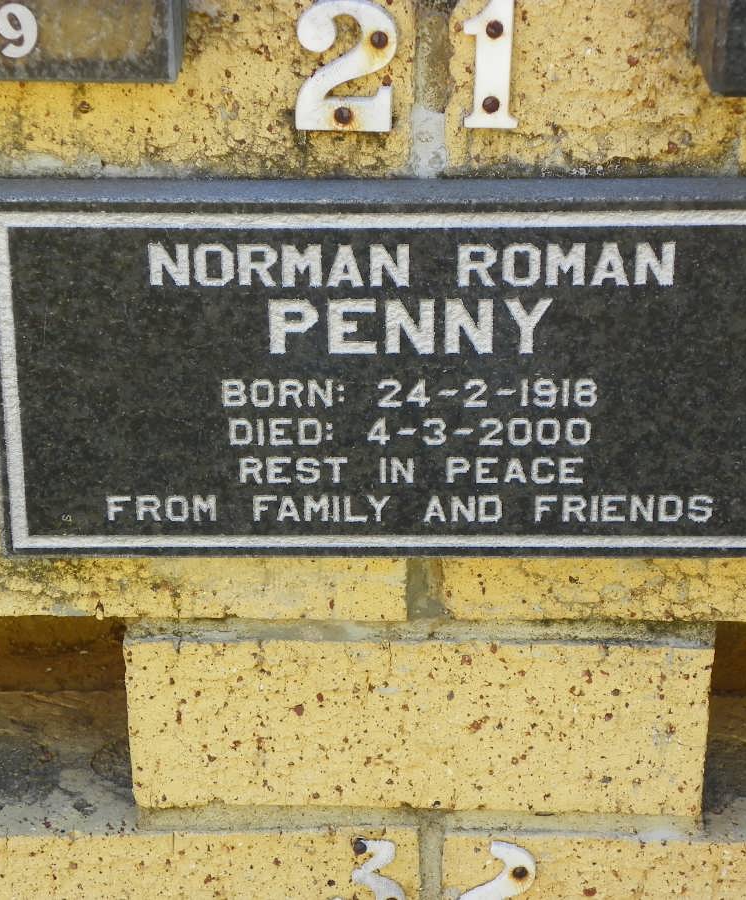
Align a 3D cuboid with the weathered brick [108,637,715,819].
[{"bbox_3d":[0.019,0.088,1.022,0.228,0.076,0.110,0,24,2],"label":"weathered brick"}]

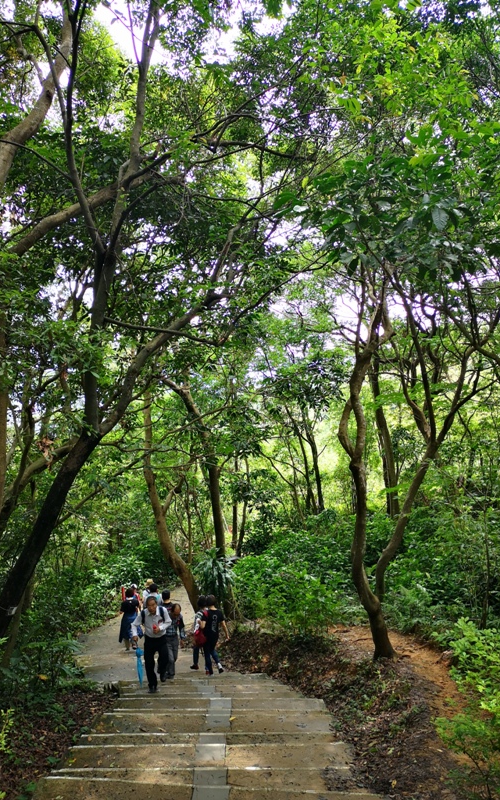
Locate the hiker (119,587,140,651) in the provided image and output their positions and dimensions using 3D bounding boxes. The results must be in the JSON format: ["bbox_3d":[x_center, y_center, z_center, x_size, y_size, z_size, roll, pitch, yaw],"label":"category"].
[{"bbox_3d":[-2.974,5.417,15.400,0.530,1.550,0.420,0,-3,-5],"label":"hiker"}]

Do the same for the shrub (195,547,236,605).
[{"bbox_3d":[-0.930,4.640,16.300,1.040,1.520,1.000,0,-3,0],"label":"shrub"}]

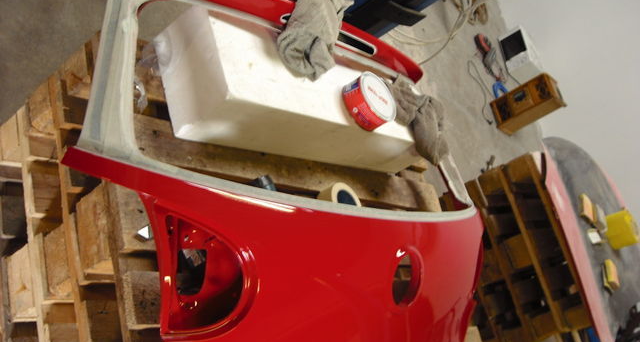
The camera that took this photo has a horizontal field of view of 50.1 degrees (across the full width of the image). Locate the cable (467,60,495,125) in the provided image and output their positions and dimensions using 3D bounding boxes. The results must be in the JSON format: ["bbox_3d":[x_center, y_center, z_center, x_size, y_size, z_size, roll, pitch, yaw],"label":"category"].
[{"bbox_3d":[1.266,-0.597,5.208,0.318,0.030,0.603,17,53,-47],"label":"cable"}]

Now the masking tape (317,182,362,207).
[{"bbox_3d":[0.050,0.093,1.705,0.116,0.050,0.116,12,56,-49],"label":"masking tape"}]

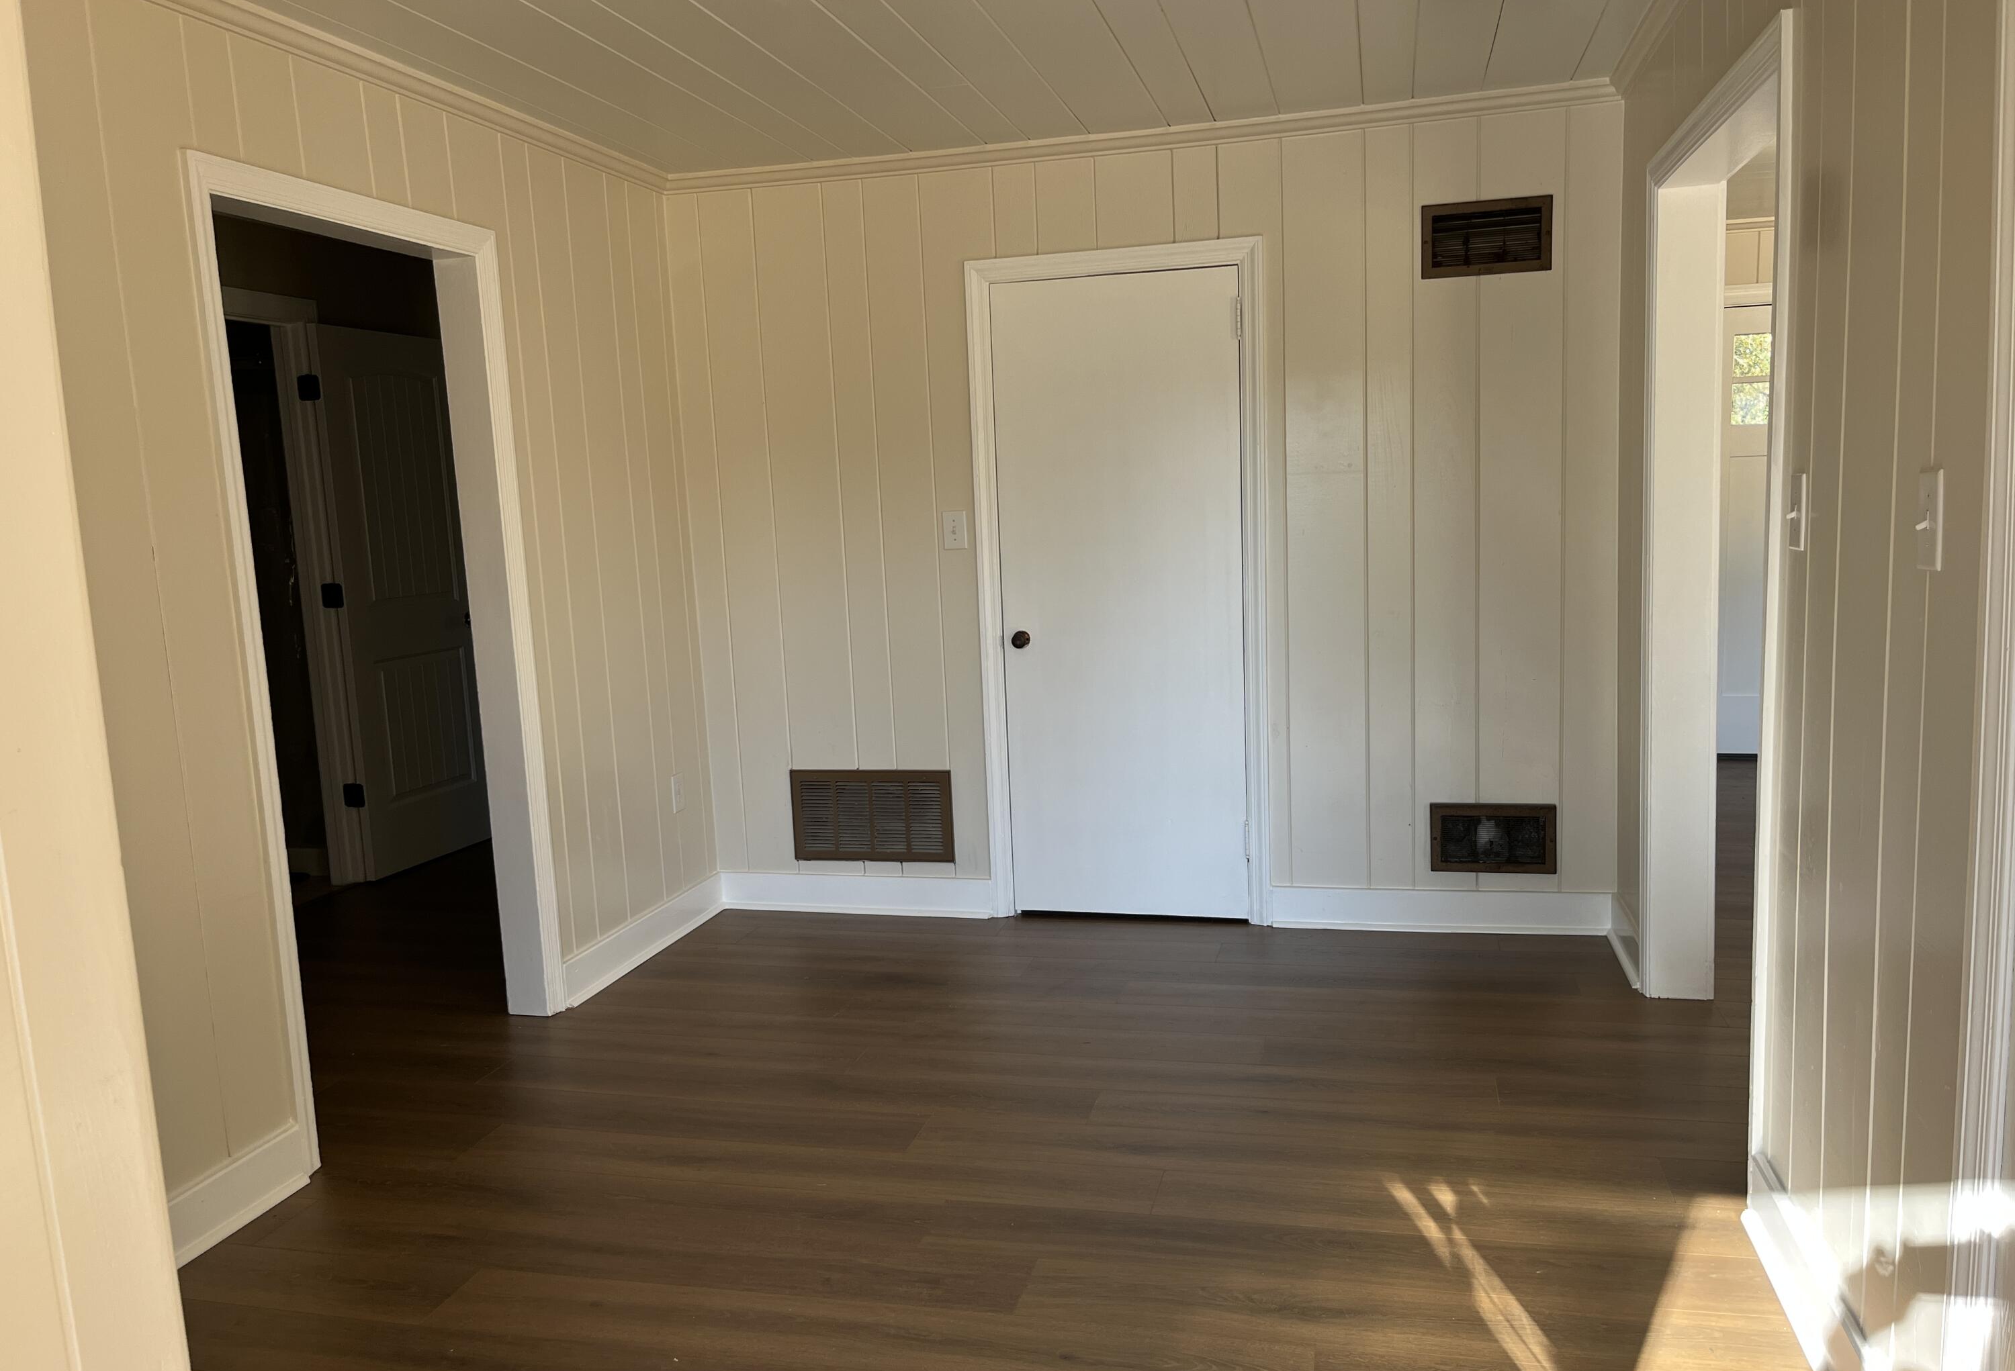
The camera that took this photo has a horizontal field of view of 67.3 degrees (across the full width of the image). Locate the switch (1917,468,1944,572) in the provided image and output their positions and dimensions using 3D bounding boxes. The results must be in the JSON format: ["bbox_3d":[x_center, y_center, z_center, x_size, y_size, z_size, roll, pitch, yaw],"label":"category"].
[{"bbox_3d":[1.109,-0.199,1.828,0.014,0.119,0.071,0,8,15],"label":"switch"}]

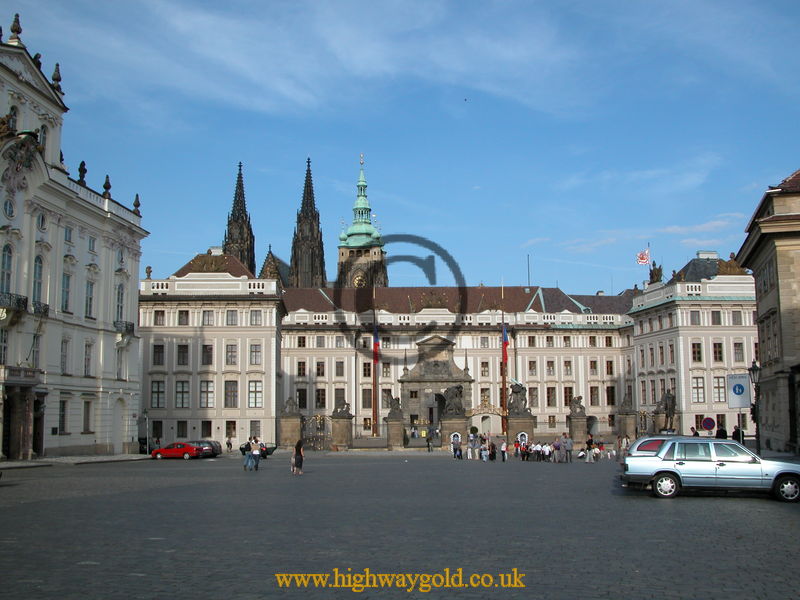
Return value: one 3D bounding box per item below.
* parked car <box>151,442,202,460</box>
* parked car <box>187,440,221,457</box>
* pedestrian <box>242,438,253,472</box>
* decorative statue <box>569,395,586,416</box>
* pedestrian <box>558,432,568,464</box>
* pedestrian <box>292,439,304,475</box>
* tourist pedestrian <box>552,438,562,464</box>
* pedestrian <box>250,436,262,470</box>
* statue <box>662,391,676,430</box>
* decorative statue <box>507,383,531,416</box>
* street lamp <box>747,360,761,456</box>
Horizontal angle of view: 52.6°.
[{"bbox_3d":[-17.837,12.048,64.500,4.000,1.380,1.700,-2,-8,14],"label":"parked car"},{"bbox_3d":[-18.159,13.658,74.000,1.750,1.480,4.400,7,-11,-42],"label":"parked car"},{"bbox_3d":[-7.918,8.001,42.000,0.550,1.760,0.420,1,-8,-8],"label":"pedestrian"},{"bbox_3d":[18.044,10.796,82.000,1.600,2.150,1.300,0,-8,-6],"label":"decorative statue"},{"bbox_3d":[9.732,8.782,48.000,0.500,1.760,0.360,6,-10,-37],"label":"pedestrian"},{"bbox_3d":[-4.969,7.749,39.800,0.550,1.660,0.420,1,-8,-8],"label":"pedestrian"},{"bbox_3d":[9.392,8.975,48.300,0.500,1.580,0.360,-5,-9,30],"label":"tourist pedestrian"},{"bbox_3d":[-7.477,7.986,42.000,0.580,1.750,0.420,1,-8,-8],"label":"pedestrian"},{"bbox_3d":[20.323,8.333,61.000,1.000,3.020,0.850,-3,-8,17],"label":"statue"},{"bbox_3d":[14.210,11.932,97.000,2.800,4.000,2.400,0,-8,-6],"label":"decorative statue"},{"bbox_3d":[15.866,5.051,36.000,0.600,4.650,0.600,0,-8,0],"label":"street lamp"}]

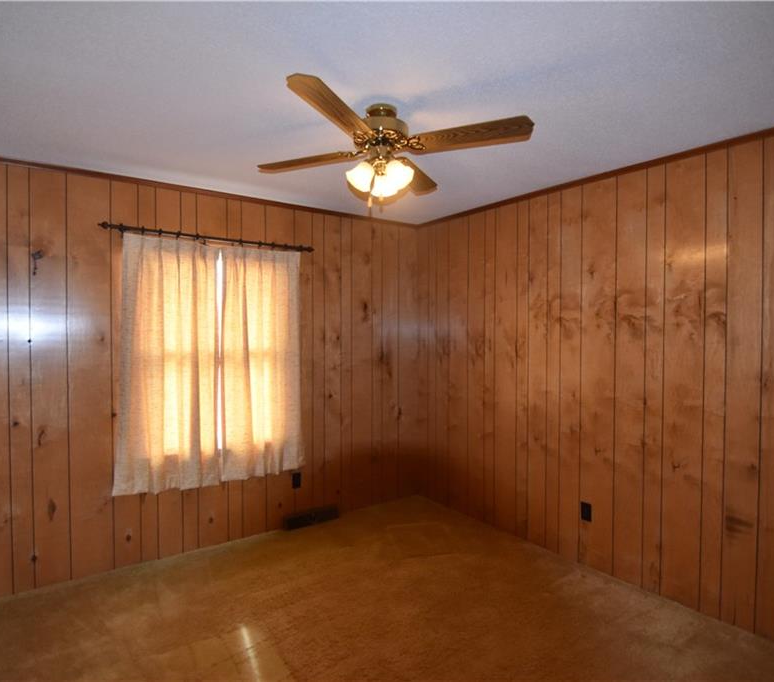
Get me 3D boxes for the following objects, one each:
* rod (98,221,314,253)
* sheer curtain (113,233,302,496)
[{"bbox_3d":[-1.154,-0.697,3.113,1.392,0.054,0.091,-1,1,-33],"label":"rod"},{"bbox_3d":[-1.171,0.141,3.155,1.202,1.616,0.121,-1,1,-33],"label":"sheer curtain"}]

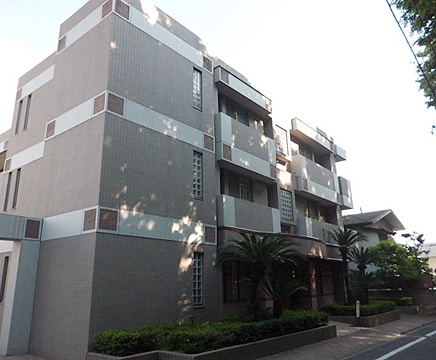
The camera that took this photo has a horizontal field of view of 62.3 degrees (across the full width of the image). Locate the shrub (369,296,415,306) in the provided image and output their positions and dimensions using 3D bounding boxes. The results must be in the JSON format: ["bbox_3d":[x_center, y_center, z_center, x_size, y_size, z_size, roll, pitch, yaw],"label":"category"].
[{"bbox_3d":[9.673,6.590,19.477,1.919,0.455,1.616,-15,-21,39],"label":"shrub"}]

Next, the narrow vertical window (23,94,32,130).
[{"bbox_3d":[-7.124,-2.528,13.611,0.290,1.460,0.120,-13,-20,37],"label":"narrow vertical window"}]

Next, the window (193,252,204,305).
[{"bbox_3d":[-0.567,2.877,10.559,0.100,1.480,0.440,-13,-19,37],"label":"window"}]

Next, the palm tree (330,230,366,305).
[{"bbox_3d":[5.591,3.921,15.830,1.616,3.384,1.616,-15,-21,39],"label":"palm tree"}]

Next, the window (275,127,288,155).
[{"bbox_3d":[2.871,-1.776,16.233,0.120,1.220,0.960,-13,-20,37],"label":"window"}]

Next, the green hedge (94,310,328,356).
[{"bbox_3d":[0.495,3.862,9.487,1.970,0.525,6.969,-15,-21,39],"label":"green hedge"}]

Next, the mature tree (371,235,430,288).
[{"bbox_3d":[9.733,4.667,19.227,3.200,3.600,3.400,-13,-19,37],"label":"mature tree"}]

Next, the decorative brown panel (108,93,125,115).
[{"bbox_3d":[-2.618,-1.922,9.251,0.050,0.460,0.465,-13,-20,37],"label":"decorative brown panel"}]

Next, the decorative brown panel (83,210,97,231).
[{"bbox_3d":[-3.000,0.956,8.465,0.500,0.500,0.050,-13,-19,37],"label":"decorative brown panel"}]

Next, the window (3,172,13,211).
[{"bbox_3d":[-6.879,0.393,11.890,0.290,1.320,0.100,-13,-19,37],"label":"window"}]

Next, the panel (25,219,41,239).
[{"bbox_3d":[-4.938,1.330,9.624,0.050,0.450,0.355,-13,-20,37],"label":"panel"}]

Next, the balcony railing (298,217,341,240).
[{"bbox_3d":[4.801,2.451,17.076,0.505,0.990,3.434,-15,-21,39],"label":"balcony railing"}]

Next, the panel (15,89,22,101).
[{"bbox_3d":[-7.090,-3.004,12.868,0.424,0.444,0.061,-13,-20,36],"label":"panel"}]

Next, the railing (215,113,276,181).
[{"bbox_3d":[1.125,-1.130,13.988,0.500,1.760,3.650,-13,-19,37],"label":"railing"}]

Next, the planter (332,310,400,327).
[{"bbox_3d":[5.688,5.399,14.188,1.850,0.360,3.500,-13,-20,37],"label":"planter"}]

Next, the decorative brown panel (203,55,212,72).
[{"bbox_3d":[-0.370,-4.080,12.760,0.050,0.450,0.475,-13,-20,37],"label":"decorative brown panel"}]

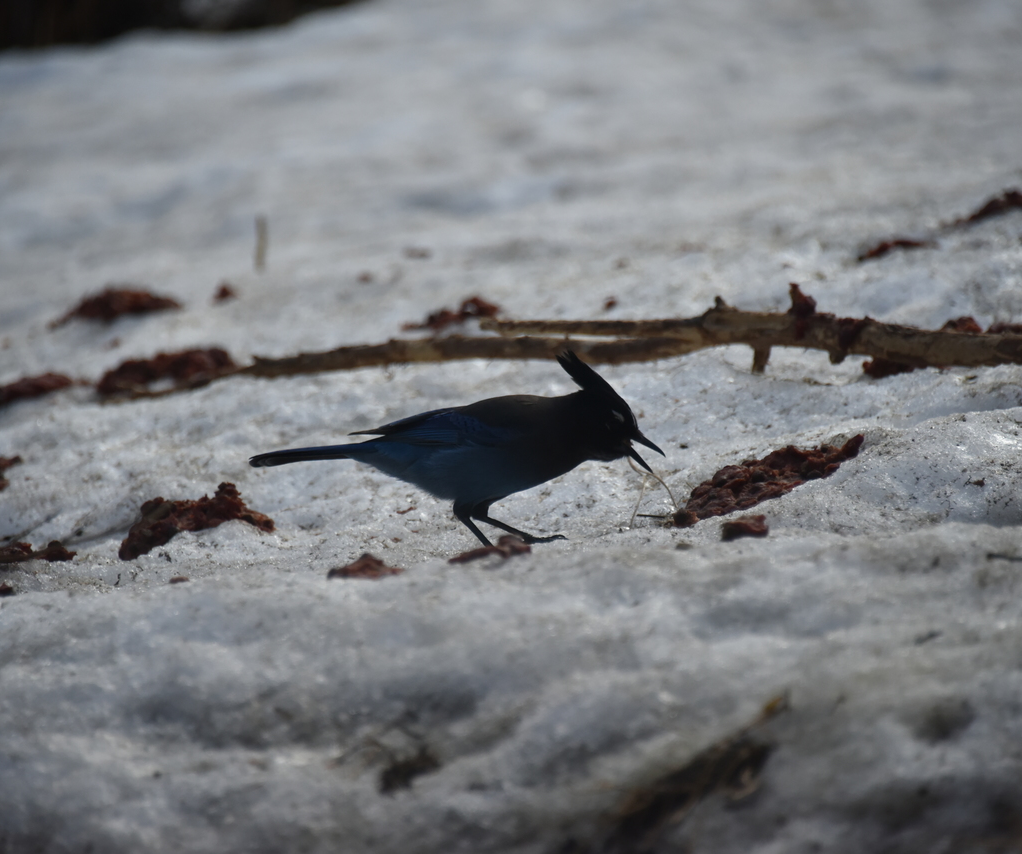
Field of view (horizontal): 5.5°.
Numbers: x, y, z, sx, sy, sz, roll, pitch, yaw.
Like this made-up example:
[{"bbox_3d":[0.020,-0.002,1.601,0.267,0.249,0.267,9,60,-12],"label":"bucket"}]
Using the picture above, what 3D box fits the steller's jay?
[{"bbox_3d":[-0.039,0.016,7.600,0.295,0.140,0.085,0,8,0],"label":"steller's jay"}]

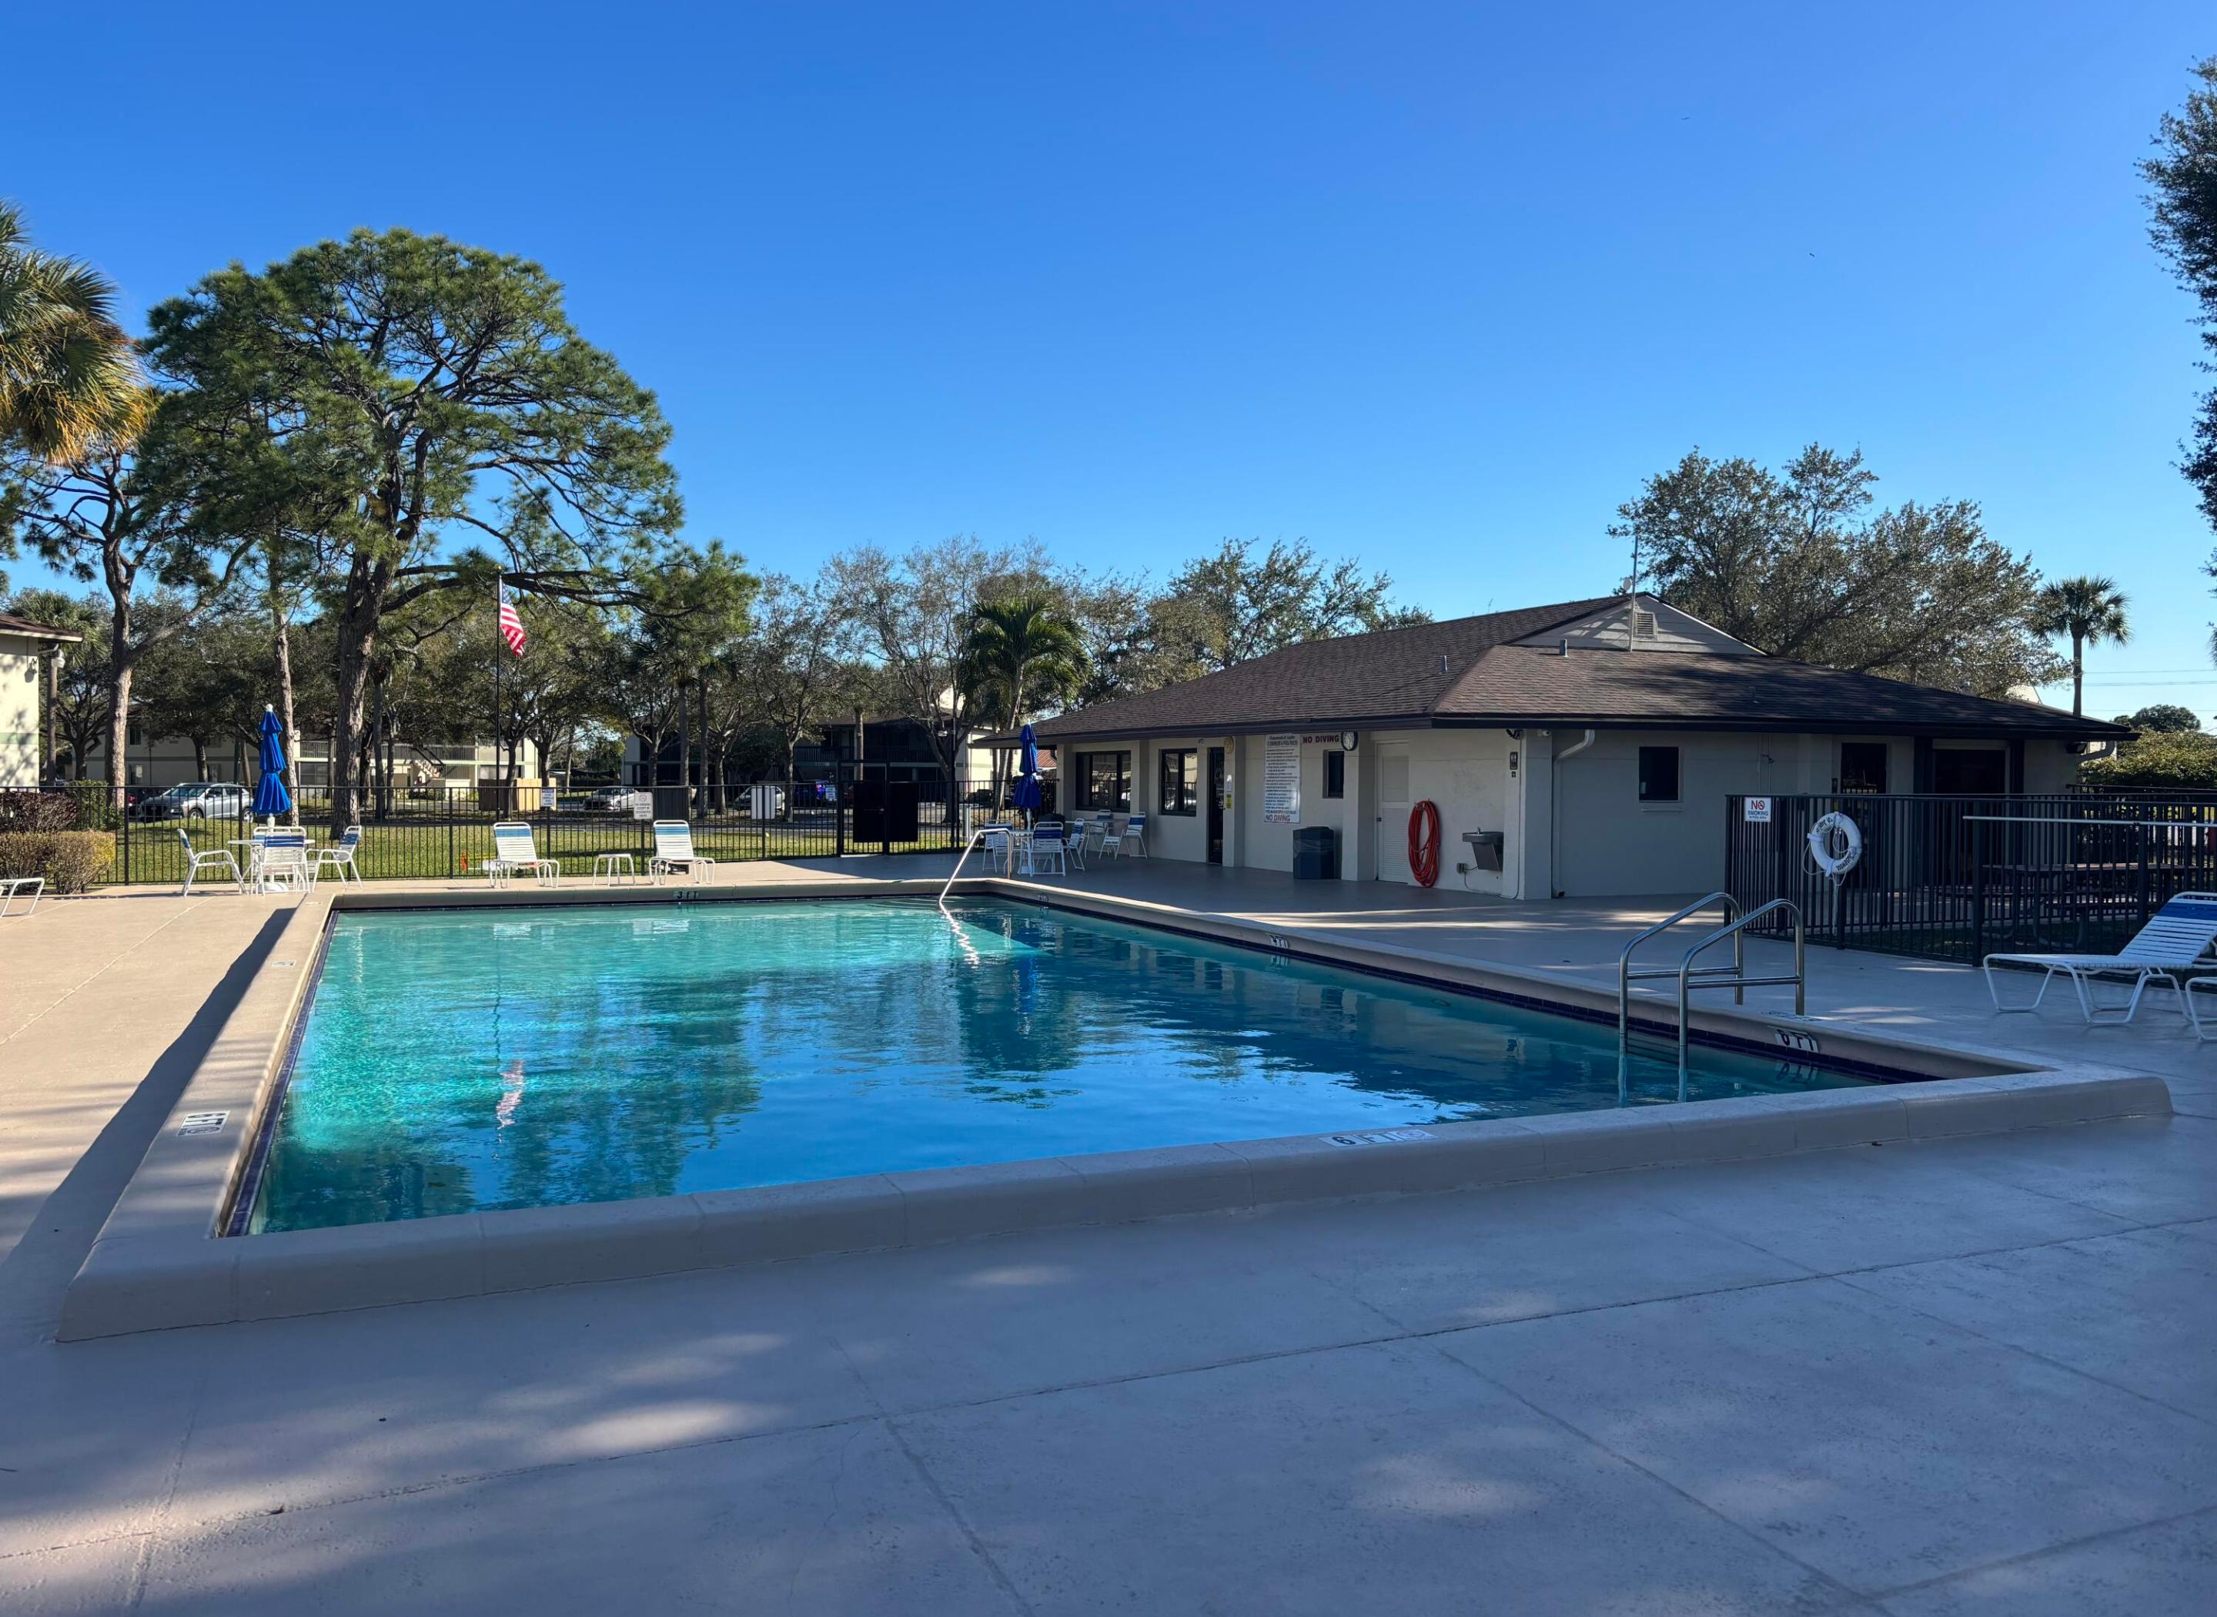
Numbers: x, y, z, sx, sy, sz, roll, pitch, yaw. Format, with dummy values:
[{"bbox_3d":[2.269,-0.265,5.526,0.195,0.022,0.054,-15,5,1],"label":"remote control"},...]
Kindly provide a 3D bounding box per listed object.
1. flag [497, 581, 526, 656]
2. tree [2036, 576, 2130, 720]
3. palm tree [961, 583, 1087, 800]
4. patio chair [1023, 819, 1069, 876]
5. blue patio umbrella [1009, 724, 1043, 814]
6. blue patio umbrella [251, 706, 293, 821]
[{"bbox_3d":[-13.796,-4.385,38.500,0.750,1.750,0.350,0,1,11],"label":"flag"},{"bbox_3d":[35.054,-3.995,60.089,3.400,8.800,3.400,0,1,0],"label":"tree"},{"bbox_3d":[-2.031,-2.305,40.061,3.000,6.000,3.000,0,1,0],"label":"palm tree"},{"bbox_3d":[-0.996,0.636,26.600,0.600,0.880,0.720,0,1,-14],"label":"patio chair"},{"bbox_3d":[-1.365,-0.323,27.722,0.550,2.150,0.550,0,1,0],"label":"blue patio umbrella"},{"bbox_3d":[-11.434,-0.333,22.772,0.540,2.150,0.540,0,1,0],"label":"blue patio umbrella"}]

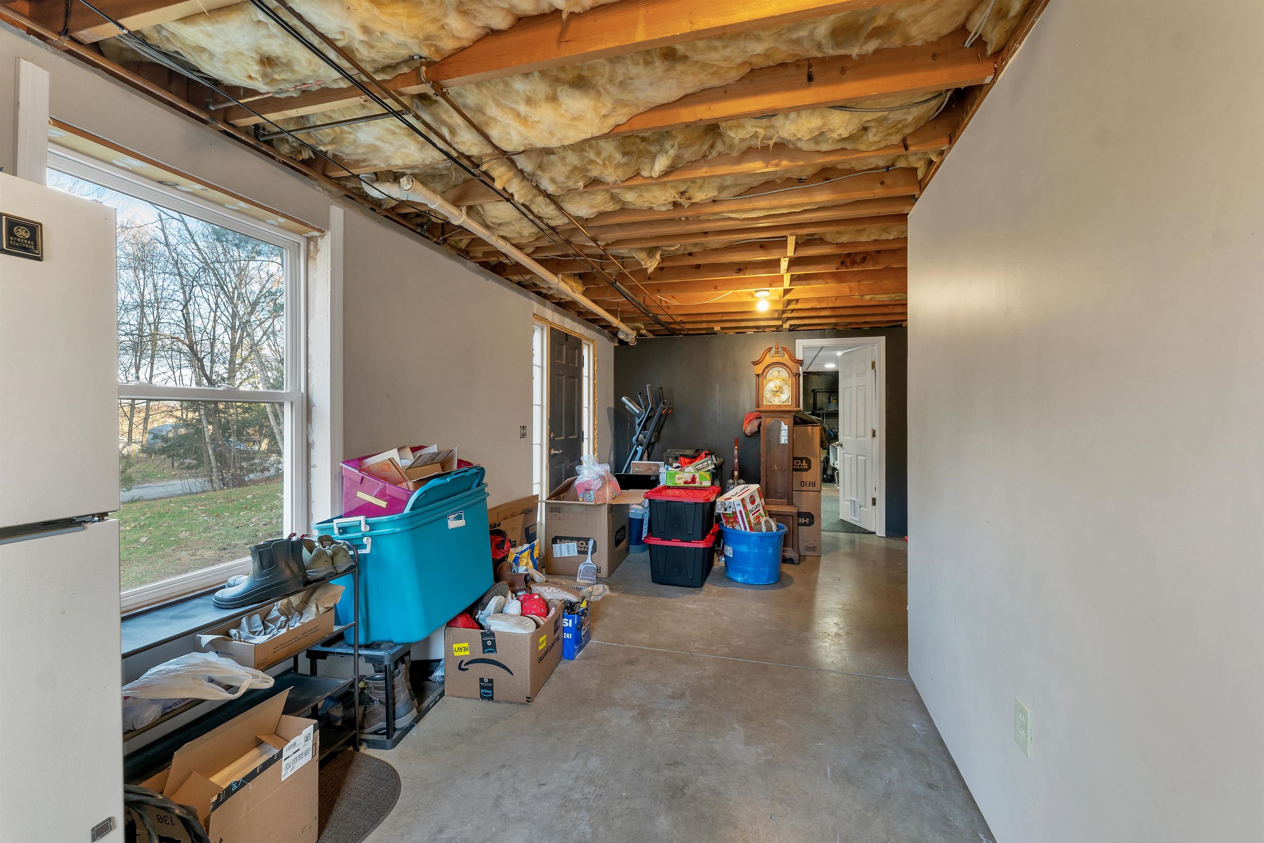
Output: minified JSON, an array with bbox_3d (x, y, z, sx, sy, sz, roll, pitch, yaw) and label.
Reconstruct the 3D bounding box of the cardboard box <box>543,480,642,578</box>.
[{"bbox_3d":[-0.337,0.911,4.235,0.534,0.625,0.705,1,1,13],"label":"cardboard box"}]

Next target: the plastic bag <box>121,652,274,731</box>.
[{"bbox_3d":[-1.238,0.720,1.381,0.252,0.141,0.383,1,1,15],"label":"plastic bag"}]

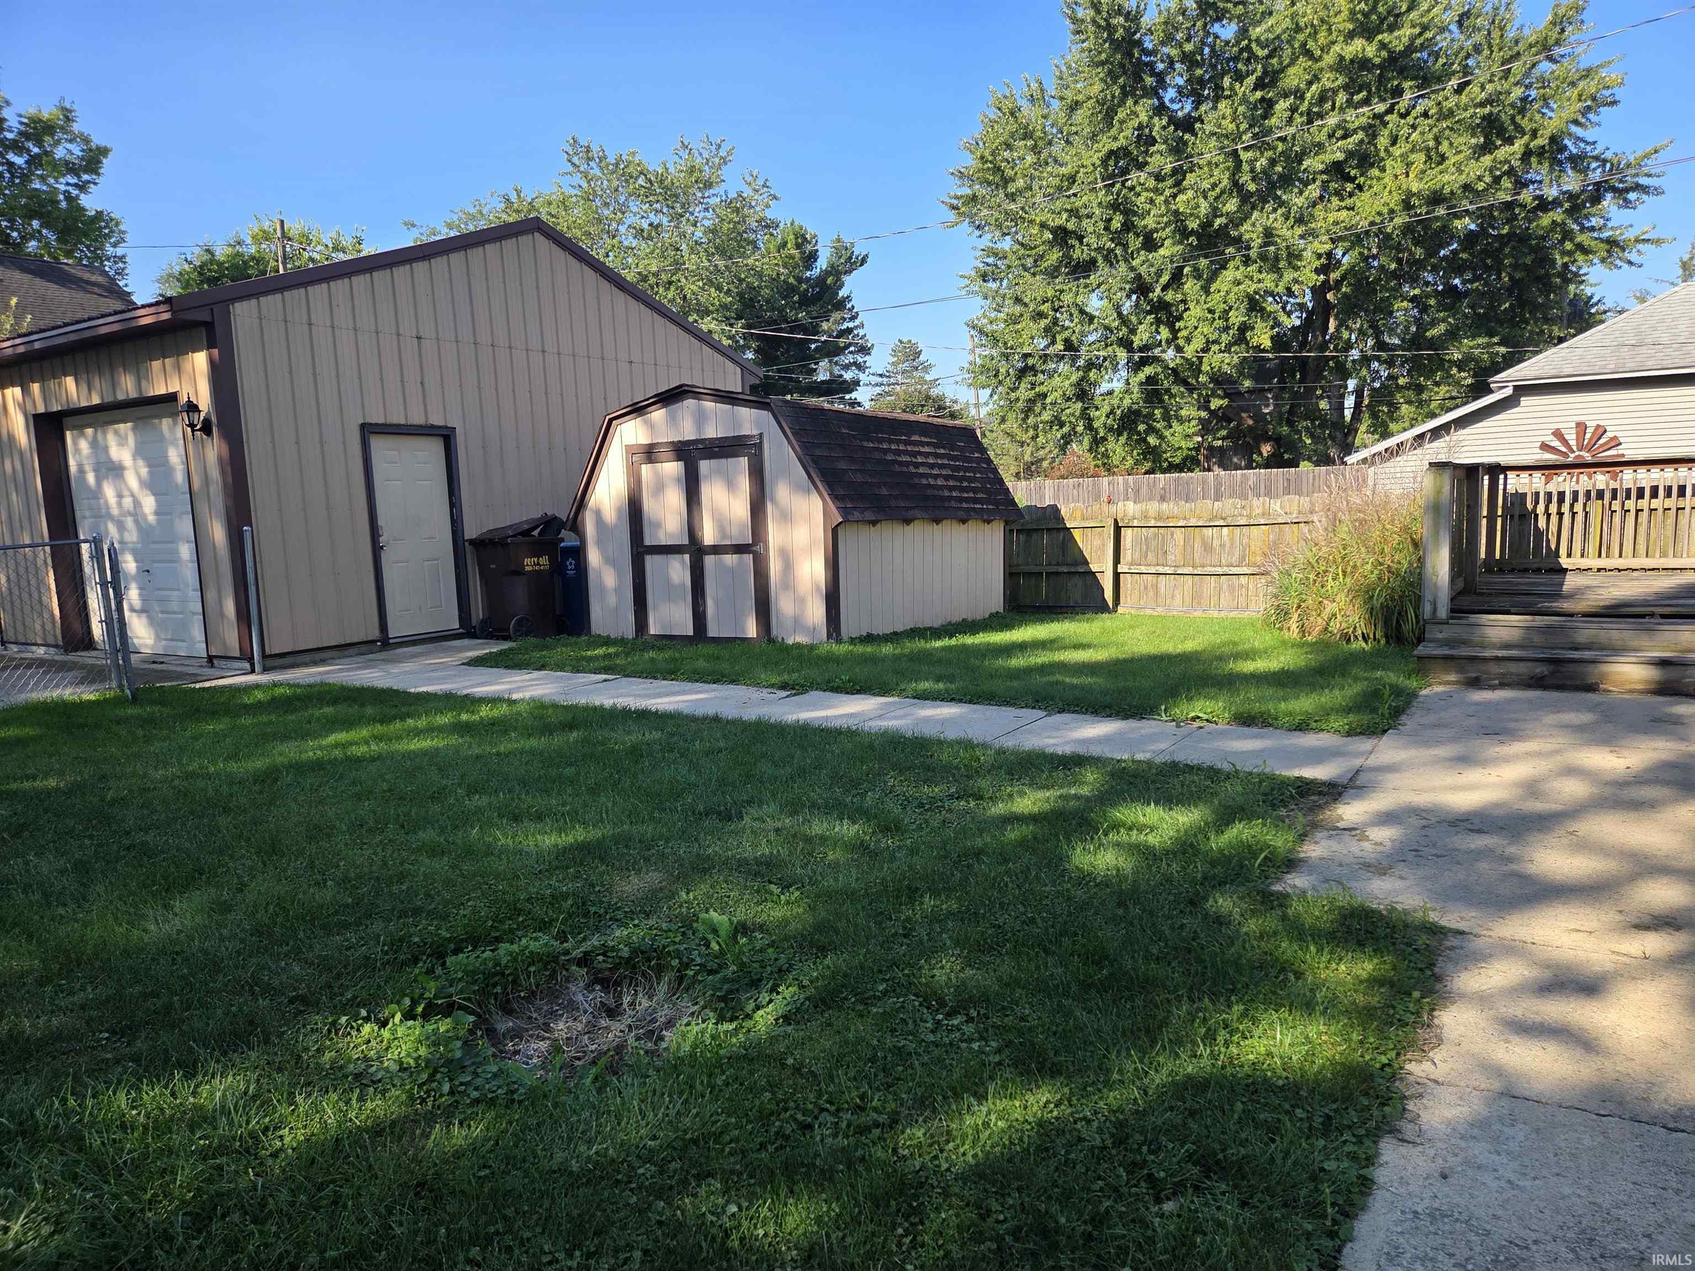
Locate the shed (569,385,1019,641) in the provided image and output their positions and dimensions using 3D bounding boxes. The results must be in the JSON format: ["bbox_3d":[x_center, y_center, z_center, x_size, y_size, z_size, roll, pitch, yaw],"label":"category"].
[{"bbox_3d":[-0.450,-1.360,12.380,3.380,2.470,3.850,2,7,32],"label":"shed"}]

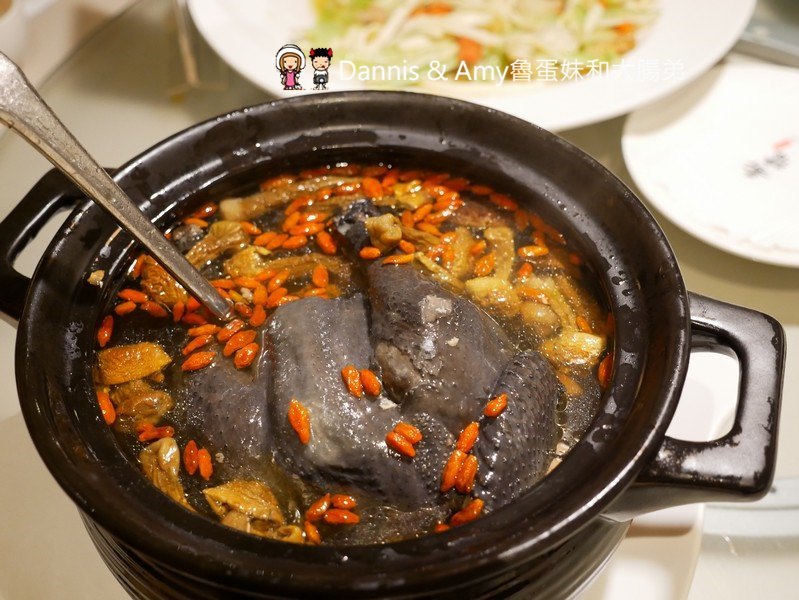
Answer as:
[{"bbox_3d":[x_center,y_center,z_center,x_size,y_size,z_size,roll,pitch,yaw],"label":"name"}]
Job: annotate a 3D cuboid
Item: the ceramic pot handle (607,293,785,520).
[{"bbox_3d":[0.104,0.033,0.334,0.050,0.019,0.087,13,49,14],"label":"ceramic pot handle"}]

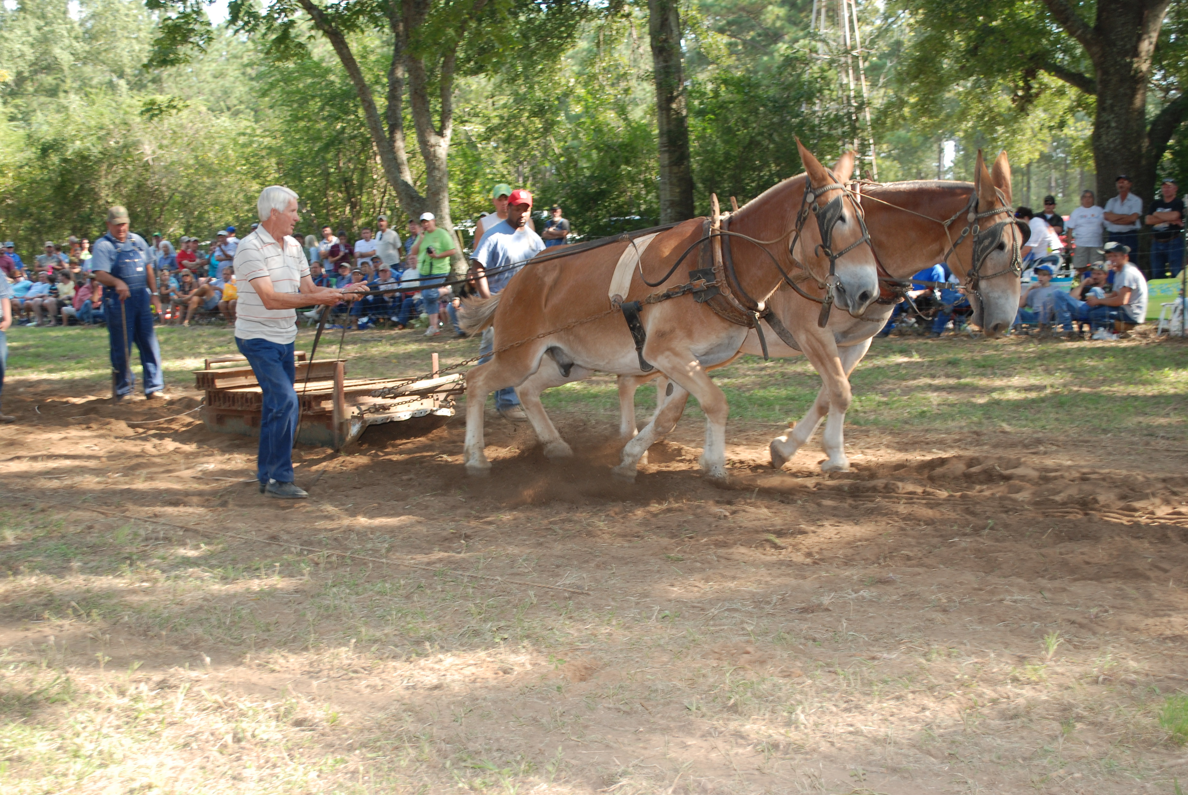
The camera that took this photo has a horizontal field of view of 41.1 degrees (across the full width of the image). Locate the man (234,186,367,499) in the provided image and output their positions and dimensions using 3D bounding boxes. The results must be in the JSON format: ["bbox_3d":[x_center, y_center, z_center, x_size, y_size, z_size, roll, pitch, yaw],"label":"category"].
[{"bbox_3d":[-1.657,-0.313,8.908,0.680,1.751,0.540,1,7,21],"label":"man"}]

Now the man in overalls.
[{"bbox_3d":[-4.239,-0.853,14.408,0.440,1.755,0.600,4,9,43],"label":"man in overalls"}]

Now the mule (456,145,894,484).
[{"bbox_3d":[0.393,-0.513,9.452,2.576,1.922,0.680,1,7,19],"label":"mule"}]

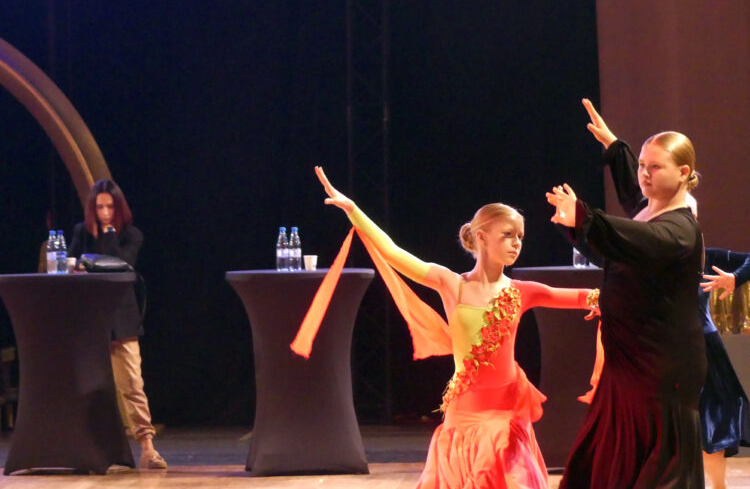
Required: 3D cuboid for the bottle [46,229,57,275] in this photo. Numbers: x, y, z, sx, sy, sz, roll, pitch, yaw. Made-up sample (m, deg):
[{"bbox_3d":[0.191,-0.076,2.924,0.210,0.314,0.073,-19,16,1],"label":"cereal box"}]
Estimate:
[{"bbox_3d":[-1.748,0.039,23.500,0.066,0.236,0.066,-1,1,0],"label":"bottle"}]

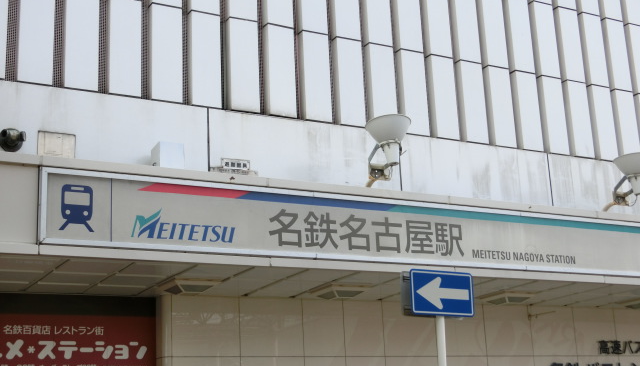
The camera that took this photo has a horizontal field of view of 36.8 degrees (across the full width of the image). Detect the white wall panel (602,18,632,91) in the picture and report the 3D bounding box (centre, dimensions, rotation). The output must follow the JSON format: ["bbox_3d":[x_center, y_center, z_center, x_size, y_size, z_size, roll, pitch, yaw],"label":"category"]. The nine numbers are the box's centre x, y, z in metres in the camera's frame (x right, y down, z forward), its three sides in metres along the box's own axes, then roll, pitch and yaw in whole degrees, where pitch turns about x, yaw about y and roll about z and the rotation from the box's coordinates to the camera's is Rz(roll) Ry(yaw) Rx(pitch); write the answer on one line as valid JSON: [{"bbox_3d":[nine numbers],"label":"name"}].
[{"bbox_3d":[5.054,-2.163,16.374,0.401,1.276,0.119,6,-17,-29],"label":"white wall panel"}]

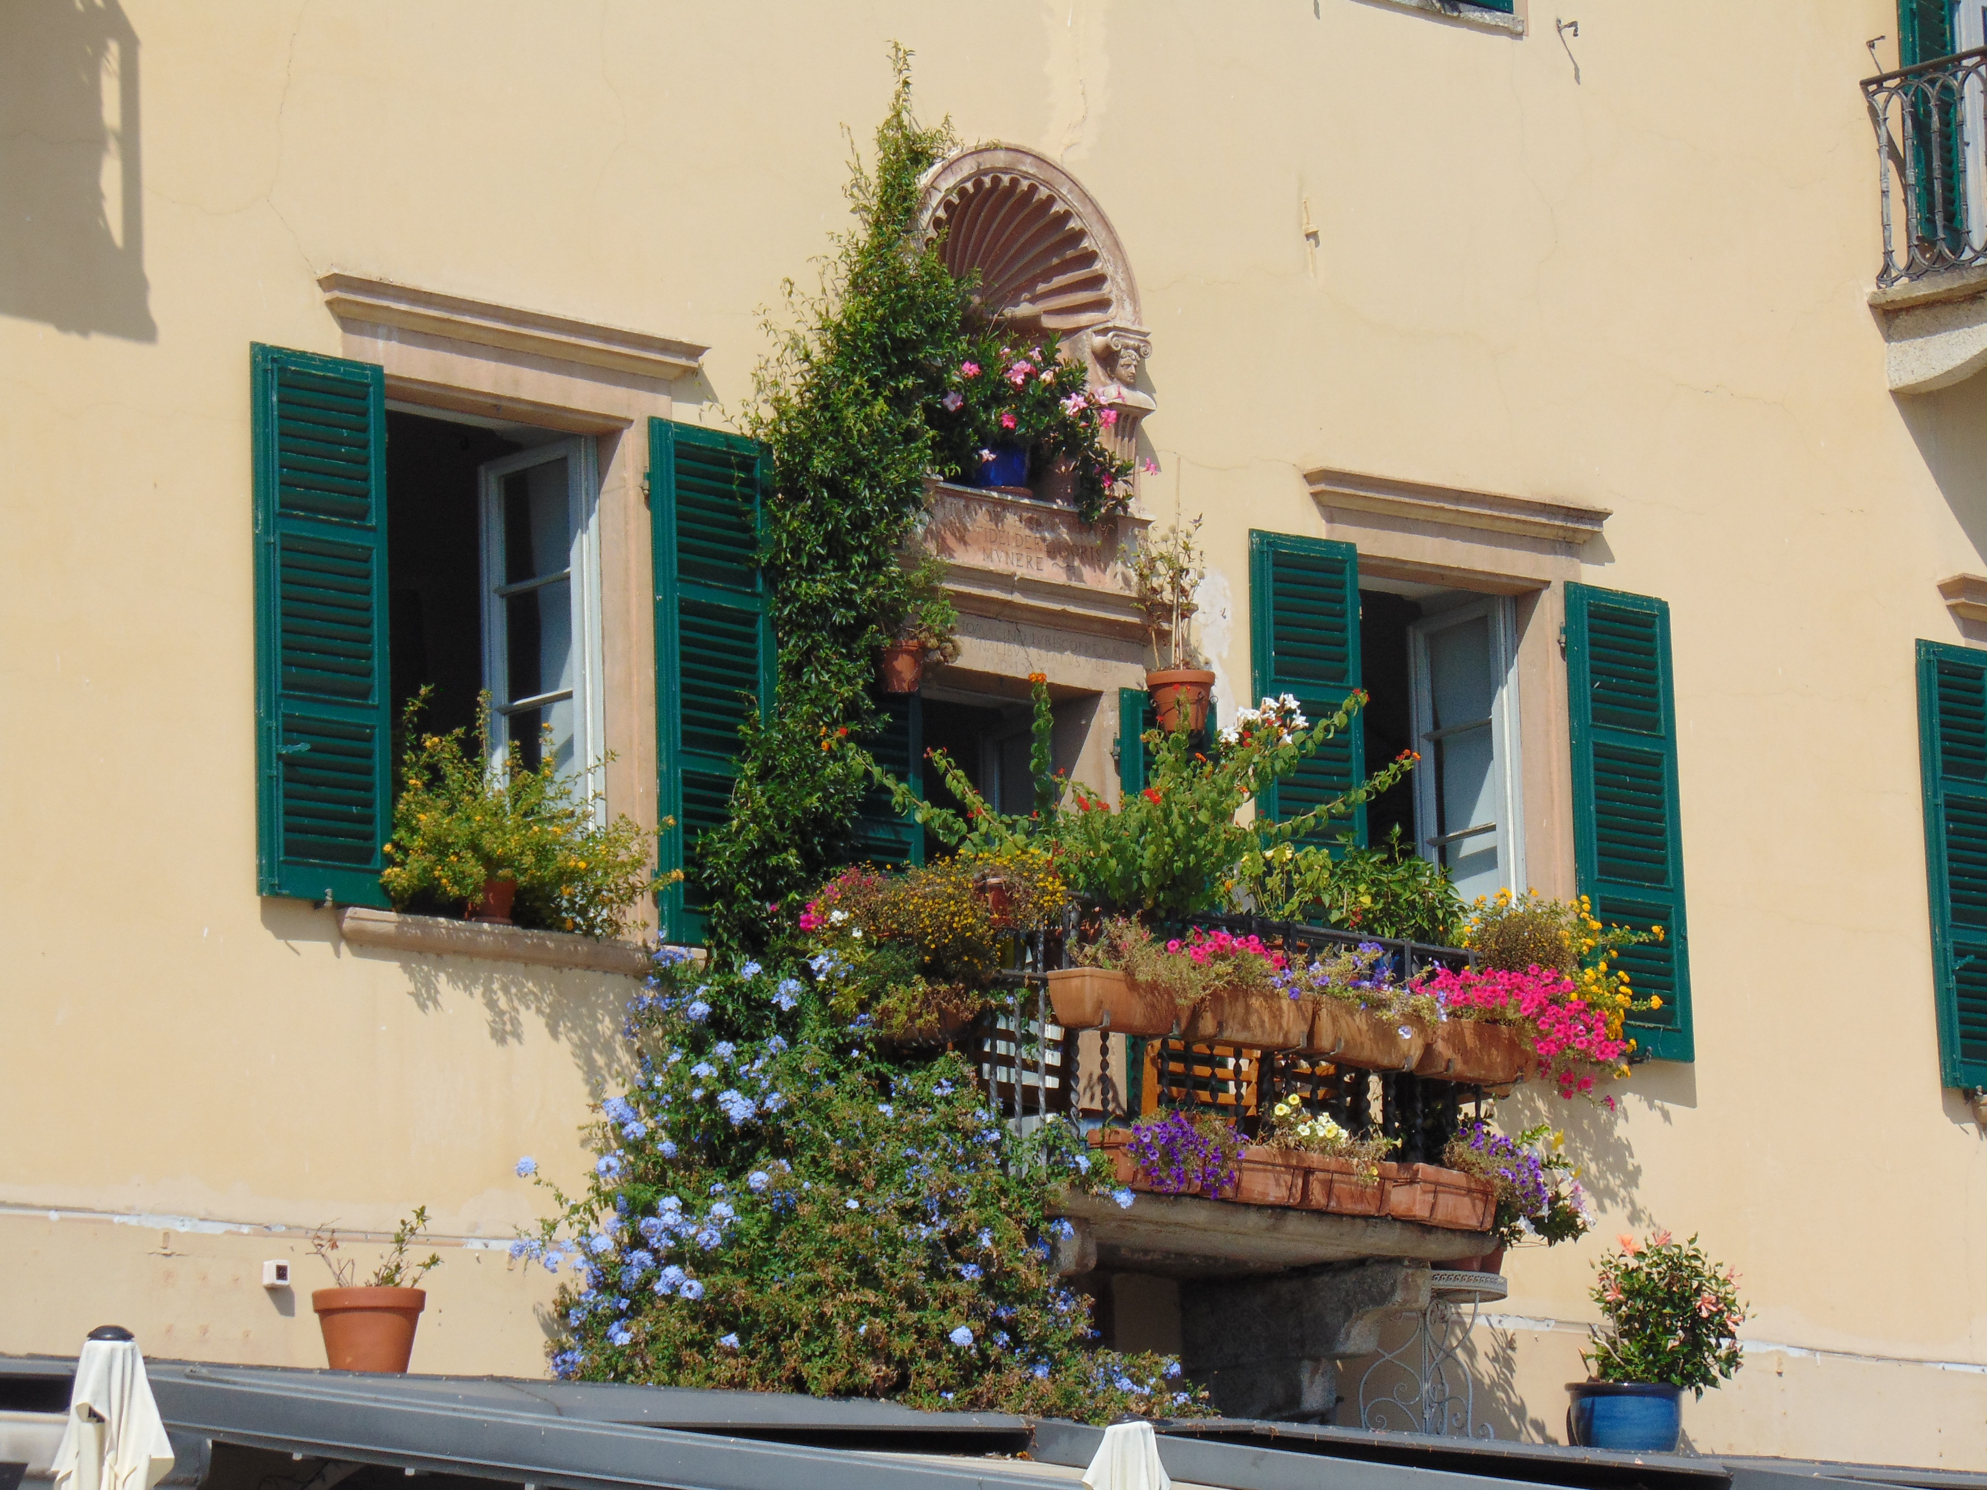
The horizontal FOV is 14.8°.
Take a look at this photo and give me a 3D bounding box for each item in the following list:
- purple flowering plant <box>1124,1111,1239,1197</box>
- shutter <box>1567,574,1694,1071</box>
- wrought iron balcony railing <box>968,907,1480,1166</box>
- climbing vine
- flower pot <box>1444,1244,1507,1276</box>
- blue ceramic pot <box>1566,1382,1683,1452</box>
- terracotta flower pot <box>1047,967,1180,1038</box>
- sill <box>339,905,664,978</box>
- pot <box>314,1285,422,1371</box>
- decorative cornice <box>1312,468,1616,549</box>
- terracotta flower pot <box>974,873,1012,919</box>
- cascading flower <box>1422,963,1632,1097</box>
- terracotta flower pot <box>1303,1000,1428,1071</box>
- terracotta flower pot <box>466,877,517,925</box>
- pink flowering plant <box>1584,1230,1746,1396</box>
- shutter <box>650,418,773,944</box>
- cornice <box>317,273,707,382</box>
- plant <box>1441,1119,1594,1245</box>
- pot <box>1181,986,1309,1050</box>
[{"bbox_3d":[0.587,1.263,23.662,0.370,0.260,0.240,8,-15,-42],"label":"purple flowering plant"},{"bbox_3d":[2.233,0.271,27.036,0.557,1.657,0.045,8,-15,-42],"label":"shutter"},{"bbox_3d":[0.613,1.173,26.401,1.100,0.940,2.120,-12,-14,43],"label":"wrought iron balcony railing"},{"bbox_3d":[-0.534,-0.859,26.164,0.360,3.200,1.100,-12,-14,43],"label":"climbing vine"},{"bbox_3d":[1.704,1.803,27.075,0.250,0.200,0.250,-2,-10,0],"label":"flower pot"},{"bbox_3d":[2.147,2.297,26.005,0.390,0.270,0.390,-2,-11,0],"label":"blue ceramic pot"},{"bbox_3d":[0.409,0.814,23.501,0.480,0.180,0.190,8,-15,-42],"label":"terracotta flower pot"},{"bbox_3d":[-1.532,0.650,25.040,0.180,0.115,1.640,-12,-14,43],"label":"sill"},{"bbox_3d":[-1.968,1.841,24.042,0.355,0.300,0.355,-2,-10,0],"label":"pot"},{"bbox_3d":[1.764,-0.893,28.756,0.115,0.135,1.660,-12,-13,43],"label":"decorative cornice"},{"bbox_3d":[0.007,0.475,23.704,0.140,0.145,0.140,8,-15,-42],"label":"terracotta flower pot"},{"bbox_3d":[1.724,0.921,24.688,0.620,0.380,0.360,8,-15,-42],"label":"cascading flower"},{"bbox_3d":[1.282,1.015,26.182,0.200,0.205,0.450,-12,-14,43],"label":"terracotta flower pot"},{"bbox_3d":[-1.640,0.510,24.973,0.160,0.165,0.160,-2,-10,0],"label":"terracotta flower pot"},{"bbox_3d":[2.303,1.947,26.192,0.540,0.560,0.520,-2,-11,0],"label":"pink flowering plant"},{"bbox_3d":[-0.943,-0.191,25.852,0.050,1.800,0.575,-12,-14,43],"label":"shutter"},{"bbox_3d":[-1.578,-1.372,25.408,0.115,0.135,1.670,-12,-14,43],"label":"cornice"},{"bbox_3d":[1.699,1.422,24.762,0.460,0.380,0.340,8,-15,-42],"label":"plant"},{"bbox_3d":[0.864,0.941,25.765,0.200,0.205,0.450,-12,-14,43],"label":"pot"}]

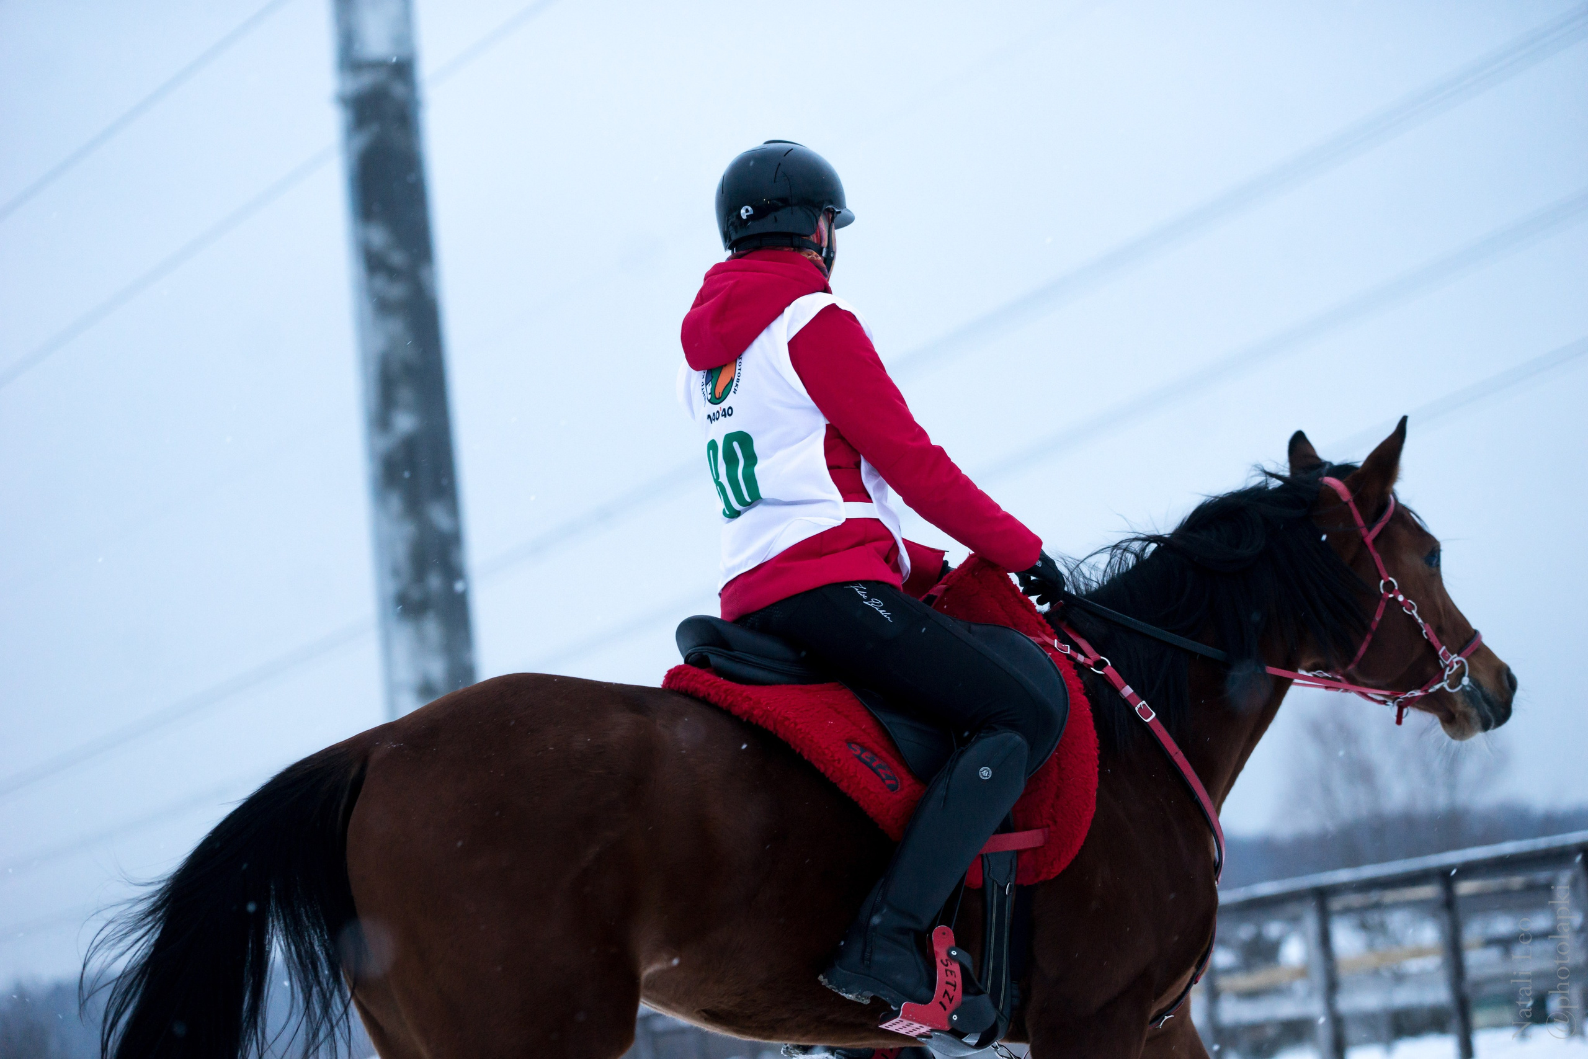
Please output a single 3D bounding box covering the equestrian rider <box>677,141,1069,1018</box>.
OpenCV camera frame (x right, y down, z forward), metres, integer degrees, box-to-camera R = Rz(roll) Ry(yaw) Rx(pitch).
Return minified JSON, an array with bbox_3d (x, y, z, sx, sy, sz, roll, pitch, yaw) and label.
[{"bbox_3d":[0.127,0.092,7.200,0.640,1.460,0.640,-3,-6,-25],"label":"equestrian rider"}]

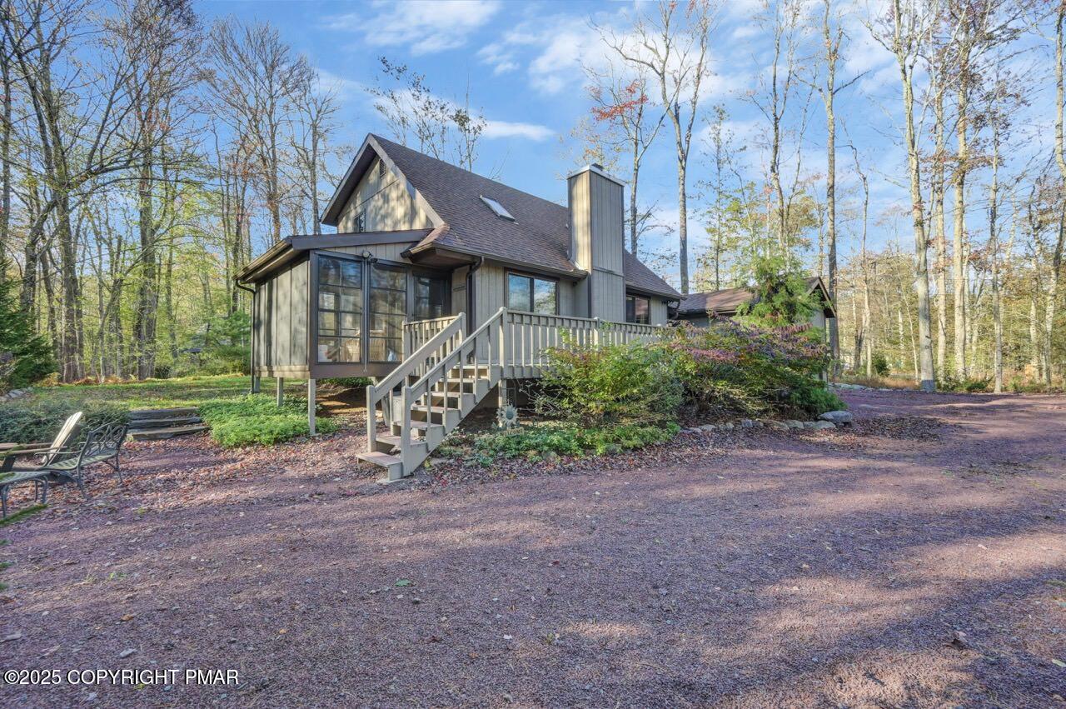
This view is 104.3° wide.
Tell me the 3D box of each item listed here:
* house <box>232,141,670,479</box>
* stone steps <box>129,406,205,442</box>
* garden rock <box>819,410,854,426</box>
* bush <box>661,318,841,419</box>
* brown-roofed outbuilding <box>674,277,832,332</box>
[{"bbox_3d":[-1.458,-2.270,13.333,10.589,7.978,12.608,-1,-1,45],"label":"house"},{"bbox_3d":[-7.759,1.429,8.862,1.100,0.480,1.300,-1,-1,45],"label":"stone steps"},{"bbox_3d":[6.830,1.410,9.350,0.640,0.260,0.480,-1,-1,36],"label":"garden rock"},{"bbox_3d":[5.500,0.320,10.900,3.800,2.300,2.700,-1,-1,27],"label":"bush"},{"bbox_3d":[8.375,-0.627,18.306,7.289,4.501,6.402,-1,-1,45],"label":"brown-roofed outbuilding"}]

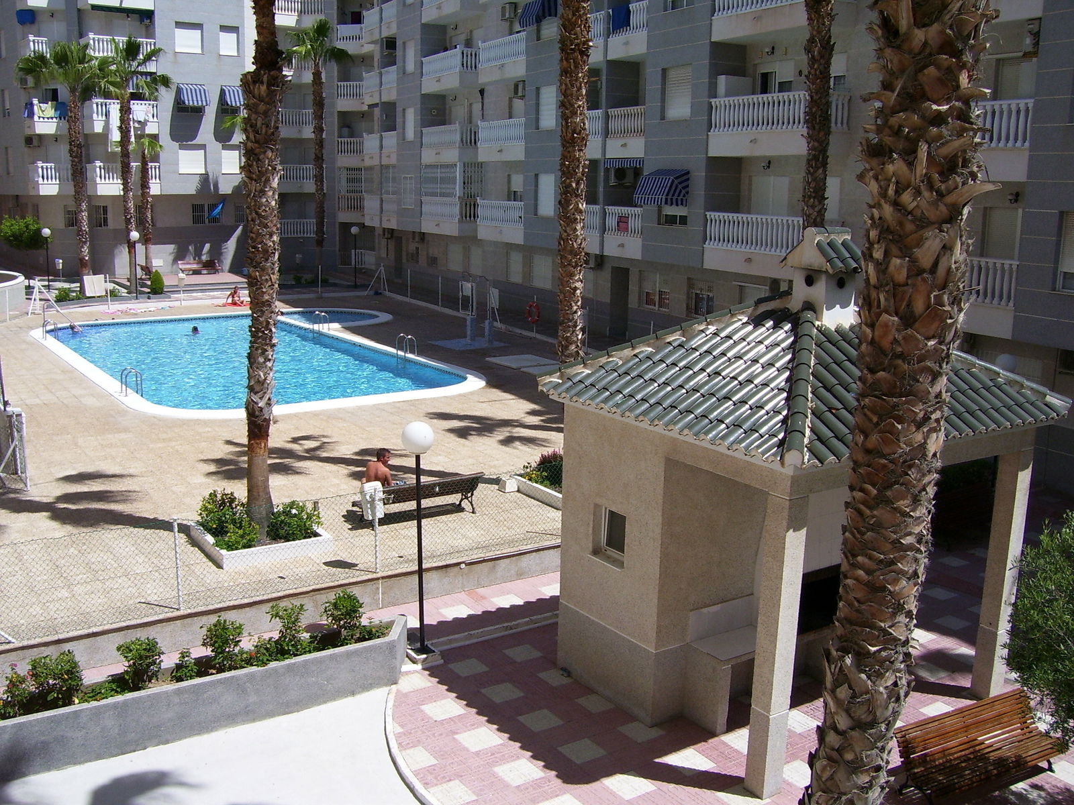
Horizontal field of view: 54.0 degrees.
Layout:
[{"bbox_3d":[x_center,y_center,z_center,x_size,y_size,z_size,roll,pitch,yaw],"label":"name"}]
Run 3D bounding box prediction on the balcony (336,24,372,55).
[{"bbox_3d":[-9.890,-19.534,57.057,1.691,1.520,1.300,-1,12,-6],"label":"balcony"}]

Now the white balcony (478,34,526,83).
[{"bbox_3d":[-0.823,-12.754,39.188,1.111,1.515,4.090,-5,13,-27],"label":"white balcony"}]

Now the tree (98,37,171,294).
[{"bbox_3d":[-17.480,-10.201,45.868,3.200,10.892,3.200,-4,13,-20],"label":"tree"}]

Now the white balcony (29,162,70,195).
[{"bbox_3d":[-23.597,-10.862,51.147,1.532,1.530,1.400,-9,16,-39],"label":"white balcony"}]

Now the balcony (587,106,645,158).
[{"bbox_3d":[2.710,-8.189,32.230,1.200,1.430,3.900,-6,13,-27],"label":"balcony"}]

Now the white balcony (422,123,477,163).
[{"bbox_3d":[-3.820,-11.504,47.030,1.200,1.580,3.250,-7,15,-35],"label":"white balcony"}]

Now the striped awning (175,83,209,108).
[{"bbox_3d":[-17.159,-15.347,52.643,1.331,1.131,0.750,-9,15,-39],"label":"striped awning"}]

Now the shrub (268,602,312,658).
[{"bbox_3d":[-2.869,2.654,12.290,0.493,0.600,0.458,-6,14,-29],"label":"shrub"}]

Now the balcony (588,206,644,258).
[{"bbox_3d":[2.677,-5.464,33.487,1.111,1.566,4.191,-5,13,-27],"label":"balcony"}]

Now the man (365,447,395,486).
[{"bbox_3d":[-2.548,1.256,17.224,0.580,1.141,0.800,4,12,15],"label":"man"}]

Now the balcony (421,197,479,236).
[{"bbox_3d":[-3.666,-8.076,45.823,1.250,1.460,4.229,-5,13,-27],"label":"balcony"}]

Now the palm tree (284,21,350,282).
[{"bbox_3d":[-10.568,-12.076,51.002,3.100,12.490,3.100,-2,12,-11],"label":"palm tree"}]

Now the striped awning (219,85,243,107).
[{"bbox_3d":[-14.975,-15.165,52.282,1.070,1.040,1.000,-6,13,-27],"label":"striped awning"}]

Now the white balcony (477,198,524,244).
[{"bbox_3d":[-1.059,-7.519,43.719,1.100,1.650,3.400,-7,15,-35],"label":"white balcony"}]

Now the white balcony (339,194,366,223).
[{"bbox_3d":[-9.935,-10.484,57.056,1.511,1.470,1.300,-1,12,-6],"label":"white balcony"}]

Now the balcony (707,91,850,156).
[{"bbox_3d":[6.116,-6.989,26.735,1.270,1.480,4.060,-5,13,-27],"label":"balcony"}]

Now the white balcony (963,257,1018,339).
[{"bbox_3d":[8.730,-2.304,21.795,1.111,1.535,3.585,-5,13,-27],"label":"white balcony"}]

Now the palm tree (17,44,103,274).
[{"bbox_3d":[-20.096,-9.896,44.957,3.600,10.700,3.600,1,12,0],"label":"palm tree"}]

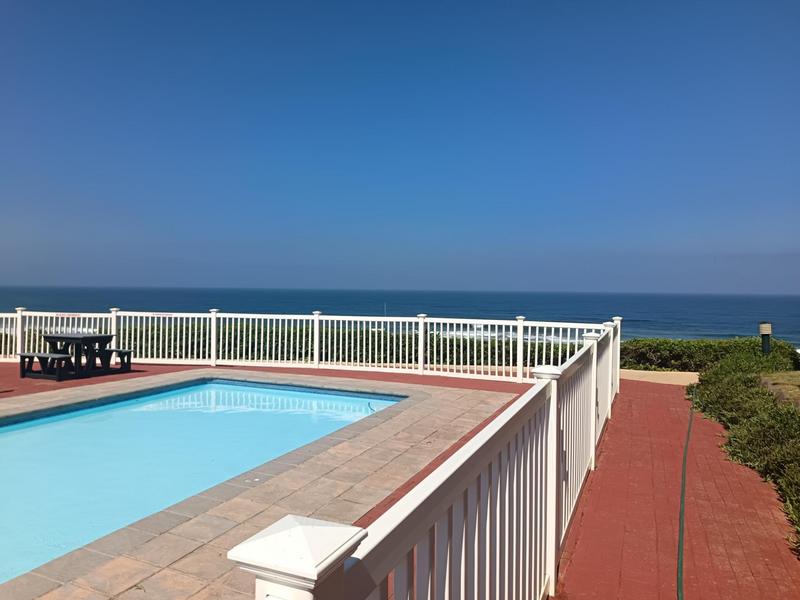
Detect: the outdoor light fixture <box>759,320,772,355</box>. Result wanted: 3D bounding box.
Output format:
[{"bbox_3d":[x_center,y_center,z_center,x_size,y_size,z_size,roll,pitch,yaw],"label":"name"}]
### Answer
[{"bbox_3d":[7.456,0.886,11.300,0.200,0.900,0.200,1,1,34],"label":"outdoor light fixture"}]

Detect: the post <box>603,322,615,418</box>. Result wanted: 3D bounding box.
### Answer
[{"bbox_3d":[2.581,0.878,6.860,0.127,1.200,0.127,1,1,25],"label":"post"}]

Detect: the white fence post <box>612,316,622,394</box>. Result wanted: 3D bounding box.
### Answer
[{"bbox_3d":[3.371,0.860,8.600,0.127,1.200,0.127,1,1,25],"label":"white fence post"}]

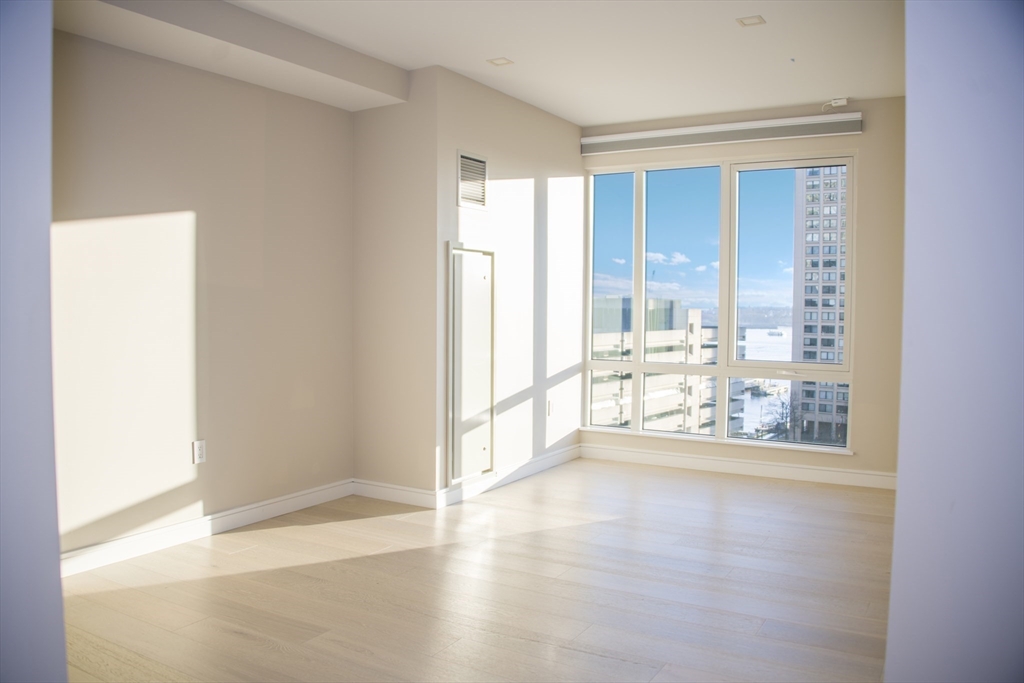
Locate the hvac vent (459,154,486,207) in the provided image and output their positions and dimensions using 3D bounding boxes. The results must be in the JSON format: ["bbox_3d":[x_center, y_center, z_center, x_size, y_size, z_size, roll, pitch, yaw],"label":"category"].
[{"bbox_3d":[-0.249,-1.028,5.118,0.025,0.350,0.350,2,3,31],"label":"hvac vent"}]

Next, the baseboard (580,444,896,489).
[{"bbox_3d":[1.639,0.933,6.000,2.420,0.112,0.020,2,3,28],"label":"baseboard"}]

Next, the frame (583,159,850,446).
[{"bbox_3d":[1.501,-0.310,6.047,2.038,2.099,0.090,2,3,28],"label":"frame"}]

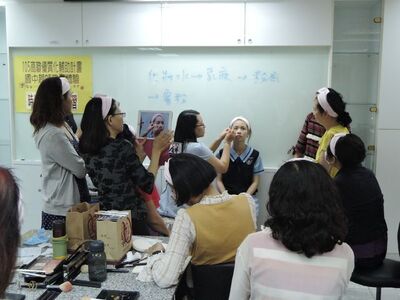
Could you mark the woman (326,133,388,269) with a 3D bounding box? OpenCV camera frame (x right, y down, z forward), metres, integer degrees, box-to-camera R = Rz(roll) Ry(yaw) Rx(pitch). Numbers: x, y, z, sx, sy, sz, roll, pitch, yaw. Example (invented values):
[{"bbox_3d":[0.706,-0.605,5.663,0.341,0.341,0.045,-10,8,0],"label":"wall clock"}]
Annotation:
[{"bbox_3d":[0.827,0.532,2.706,0.430,1.270,0.580,-5,8,-41],"label":"woman"}]

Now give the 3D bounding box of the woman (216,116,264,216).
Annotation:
[{"bbox_3d":[0.313,0.405,3.627,0.460,1.310,0.680,1,6,3],"label":"woman"}]

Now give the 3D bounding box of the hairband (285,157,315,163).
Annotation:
[{"bbox_3d":[0.329,0.093,1.520,0.165,0.150,0.120,-1,6,-8],"label":"hairband"}]

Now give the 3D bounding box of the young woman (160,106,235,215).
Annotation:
[{"bbox_3d":[-0.062,0.370,3.694,0.700,1.360,0.470,-2,7,-20],"label":"young woman"}]

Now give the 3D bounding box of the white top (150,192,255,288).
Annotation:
[{"bbox_3d":[0.017,0.438,1.931,0.450,0.520,0.400,-5,8,-38],"label":"white top"}]

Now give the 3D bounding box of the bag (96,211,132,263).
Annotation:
[{"bbox_3d":[-0.384,0.384,2.075,0.097,0.185,0.172,2,7,12],"label":"bag"}]

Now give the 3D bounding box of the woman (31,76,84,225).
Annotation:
[{"bbox_3d":[-0.832,0.374,2.679,0.330,1.570,0.410,-3,7,-25],"label":"woman"}]

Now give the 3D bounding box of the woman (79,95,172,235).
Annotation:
[{"bbox_3d":[-0.432,0.416,2.683,0.450,1.480,0.460,-5,8,-40],"label":"woman"}]

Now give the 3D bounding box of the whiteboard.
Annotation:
[{"bbox_3d":[-0.333,-0.406,4.342,2.980,1.110,0.040,1,6,5],"label":"whiteboard"}]

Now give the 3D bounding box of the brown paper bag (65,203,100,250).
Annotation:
[{"bbox_3d":[-0.546,0.361,2.175,0.100,0.205,0.175,2,7,11],"label":"brown paper bag"}]

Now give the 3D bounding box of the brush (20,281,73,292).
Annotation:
[{"bbox_3d":[-0.575,0.500,1.722,0.200,0.028,0.033,1,6,5],"label":"brush"}]

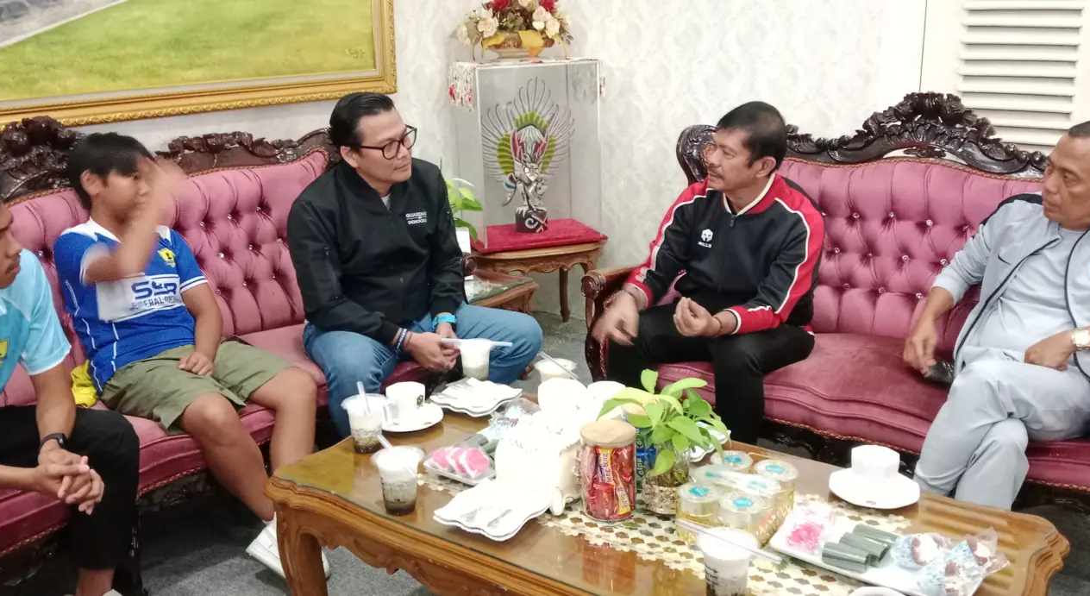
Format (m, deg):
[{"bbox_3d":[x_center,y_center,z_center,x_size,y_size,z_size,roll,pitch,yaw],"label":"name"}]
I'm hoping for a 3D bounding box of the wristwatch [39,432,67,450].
[{"bbox_3d":[-0.925,0.271,1.640,0.055,0.056,0.024,-25,46,25],"label":"wristwatch"}]

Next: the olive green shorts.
[{"bbox_3d":[-0.999,0.181,2.469,0.430,0.210,0.430,8,19,30],"label":"olive green shorts"}]

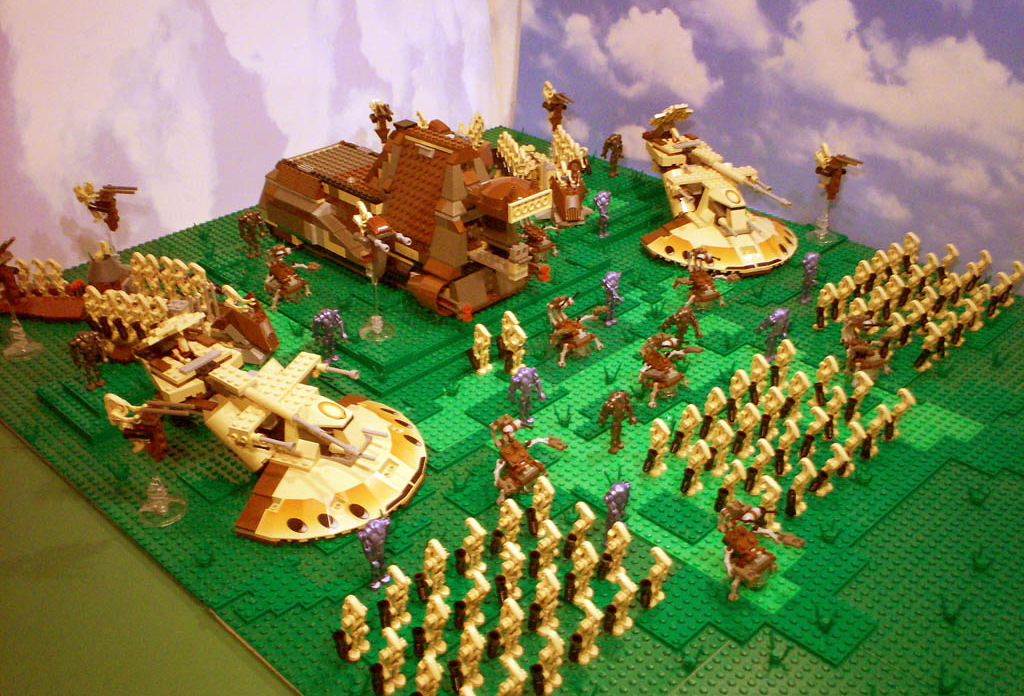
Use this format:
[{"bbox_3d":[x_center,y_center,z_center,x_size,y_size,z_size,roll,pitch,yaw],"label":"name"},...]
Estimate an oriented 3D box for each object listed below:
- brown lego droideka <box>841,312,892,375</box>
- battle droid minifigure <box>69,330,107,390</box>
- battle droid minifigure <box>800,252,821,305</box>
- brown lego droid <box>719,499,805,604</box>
[{"bbox_3d":[0.295,0.001,0.882,0.054,0.048,0.042,-24,38,-34],"label":"brown lego droideka"},{"bbox_3d":[-0.342,0.011,0.863,0.030,0.052,0.022,-27,39,-37],"label":"battle droid minifigure"},{"bbox_3d":[0.279,-0.065,0.995,0.027,0.051,0.025,-27,39,-37],"label":"battle droid minifigure"},{"bbox_3d":[0.151,0.124,0.667,0.046,0.057,0.056,-27,39,-37],"label":"brown lego droid"}]

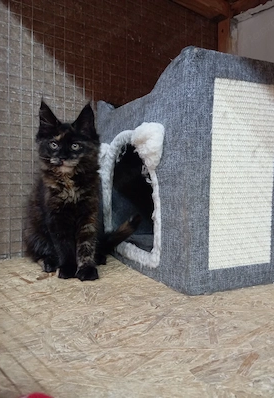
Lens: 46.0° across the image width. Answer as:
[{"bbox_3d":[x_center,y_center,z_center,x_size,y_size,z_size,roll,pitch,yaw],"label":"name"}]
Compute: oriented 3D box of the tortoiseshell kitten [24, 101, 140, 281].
[{"bbox_3d":[-0.102,-0.021,0.652,0.230,0.320,0.205,0,5,-21],"label":"tortoiseshell kitten"}]

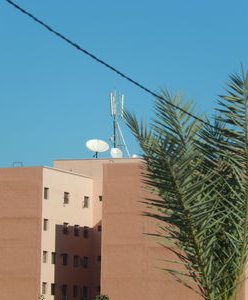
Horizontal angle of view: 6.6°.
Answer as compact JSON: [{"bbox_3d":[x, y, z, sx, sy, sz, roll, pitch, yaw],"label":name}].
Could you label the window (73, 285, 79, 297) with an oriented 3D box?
[{"bbox_3d":[-4.888,14.126,212.943,0.150,1.146,1.135,-1,-6,20],"label":"window"}]

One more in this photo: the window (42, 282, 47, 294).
[{"bbox_3d":[-7.686,13.312,205.491,0.150,1.146,1.135,-1,-6,20],"label":"window"}]

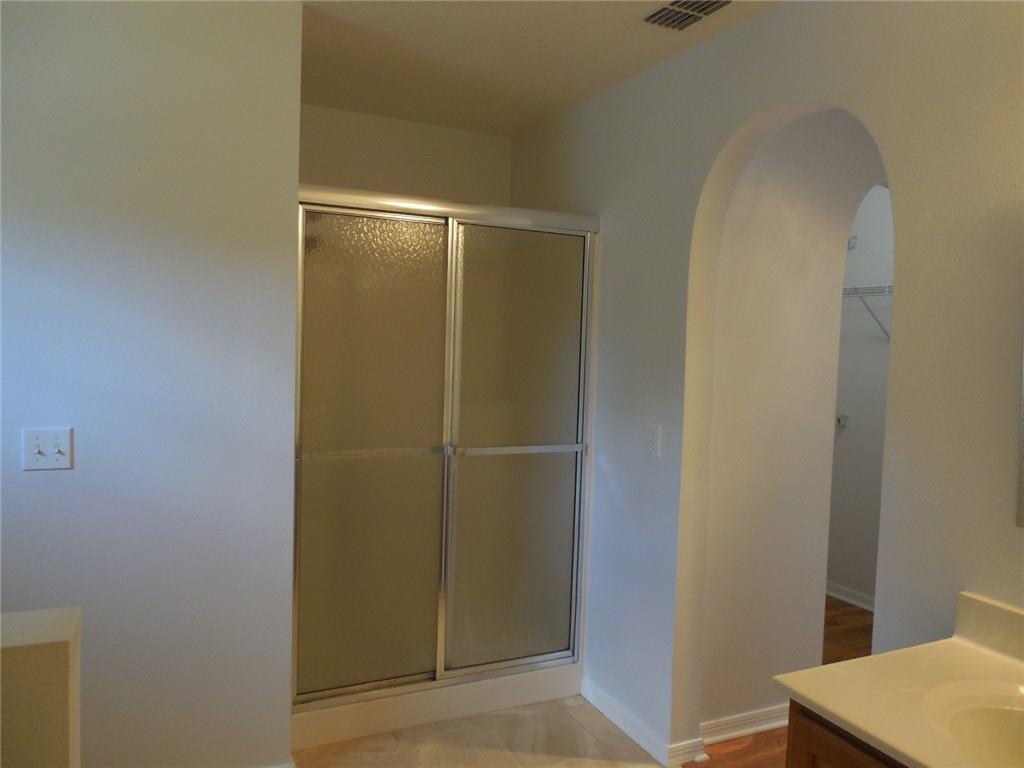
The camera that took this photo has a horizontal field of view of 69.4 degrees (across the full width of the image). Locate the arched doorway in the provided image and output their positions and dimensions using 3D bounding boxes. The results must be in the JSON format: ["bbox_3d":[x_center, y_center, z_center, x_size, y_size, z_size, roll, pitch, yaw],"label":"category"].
[{"bbox_3d":[0.787,0.282,2.143,0.145,2.135,0.756,0,4,-25],"label":"arched doorway"}]

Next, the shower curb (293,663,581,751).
[{"bbox_3d":[-0.271,1.205,2.838,1.181,0.139,0.100,0,4,-25],"label":"shower curb"}]

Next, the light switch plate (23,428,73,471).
[{"bbox_3d":[-1.266,0.180,2.020,0.117,0.115,0.013,0,4,-25],"label":"light switch plate"}]

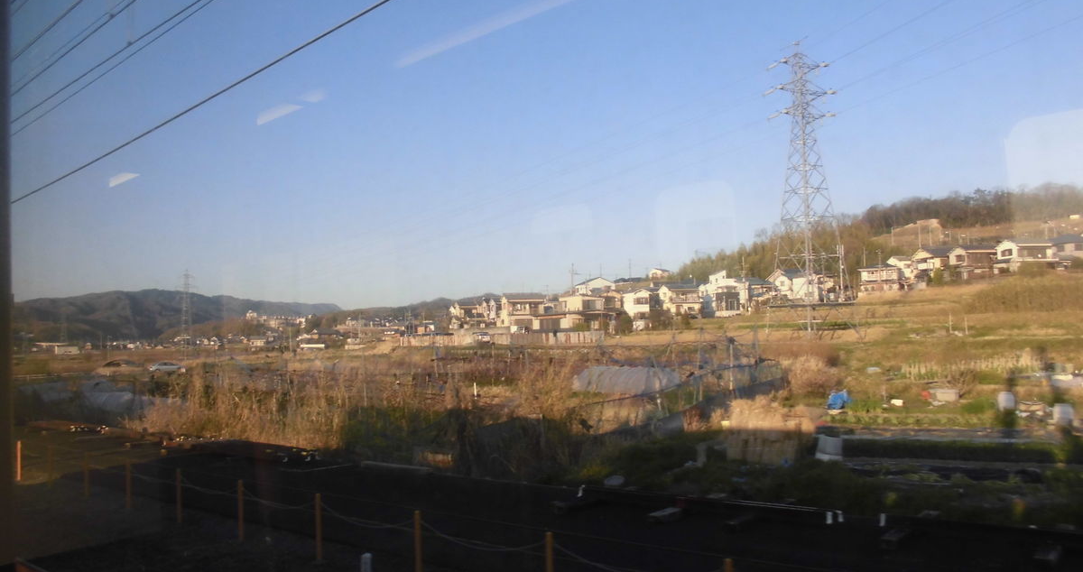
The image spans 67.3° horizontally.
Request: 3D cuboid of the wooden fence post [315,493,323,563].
[{"bbox_3d":[-2.937,3.194,10.734,0.085,0.870,0.085,1,-4,-40],"label":"wooden fence post"}]

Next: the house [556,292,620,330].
[{"bbox_3d":[8.921,4.996,157.000,9.500,6.565,7.500,0,-4,-28],"label":"house"}]

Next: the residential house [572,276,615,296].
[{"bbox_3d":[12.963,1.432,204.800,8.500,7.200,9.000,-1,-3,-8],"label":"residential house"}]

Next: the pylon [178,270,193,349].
[{"bbox_3d":[-130.977,9.932,300.000,6.500,31.629,7.500,-5,-5,45],"label":"pylon"}]

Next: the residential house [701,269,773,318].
[{"bbox_3d":[41.653,1.805,174.000,13.400,9.176,9.000,-1,-4,-15],"label":"residential house"}]

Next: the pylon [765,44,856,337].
[{"bbox_3d":[35.039,-12.870,108.000,9.000,39.453,9.000,0,-4,-21],"label":"pylon"}]

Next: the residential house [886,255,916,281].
[{"bbox_3d":[91.926,-3.986,207.000,6.800,6.821,6.000,-1,-4,-15],"label":"residential house"}]

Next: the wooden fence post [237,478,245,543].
[{"bbox_3d":[-4.450,3.324,12.039,0.085,0.870,0.085,1,-4,-40],"label":"wooden fence post"}]

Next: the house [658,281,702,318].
[{"bbox_3d":[31.435,3.070,185.000,8.300,7.444,6.800,-1,-4,-15],"label":"house"}]

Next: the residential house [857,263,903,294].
[{"bbox_3d":[77.290,-1.663,185.811,8.400,6.800,6.500,-3,-3,20],"label":"residential house"}]

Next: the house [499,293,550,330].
[{"bbox_3d":[-3.686,5.410,166.792,8.300,7.500,7.500,-1,-3,-18],"label":"house"}]

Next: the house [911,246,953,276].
[{"bbox_3d":[92.269,-5.379,192.000,7.600,7.009,6.800,-1,-4,-15],"label":"house"}]

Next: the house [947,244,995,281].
[{"bbox_3d":[92.321,-5.145,174.800,7.600,7.200,6.400,-1,-3,-9],"label":"house"}]

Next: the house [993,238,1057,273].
[{"bbox_3d":[101.963,-6.144,171.805,8.900,7.000,6.900,-1,-3,-9],"label":"house"}]

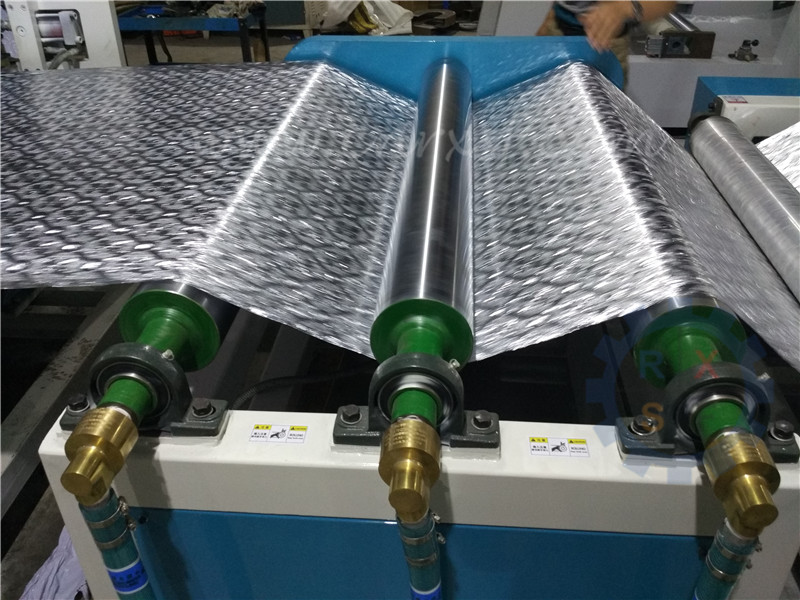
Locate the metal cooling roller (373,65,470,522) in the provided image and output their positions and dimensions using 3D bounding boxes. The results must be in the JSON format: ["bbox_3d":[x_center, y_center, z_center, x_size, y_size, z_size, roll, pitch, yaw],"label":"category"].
[{"bbox_3d":[0.075,-0.217,1.437,0.152,0.152,1.593,2,34,5],"label":"metal cooling roller"}]

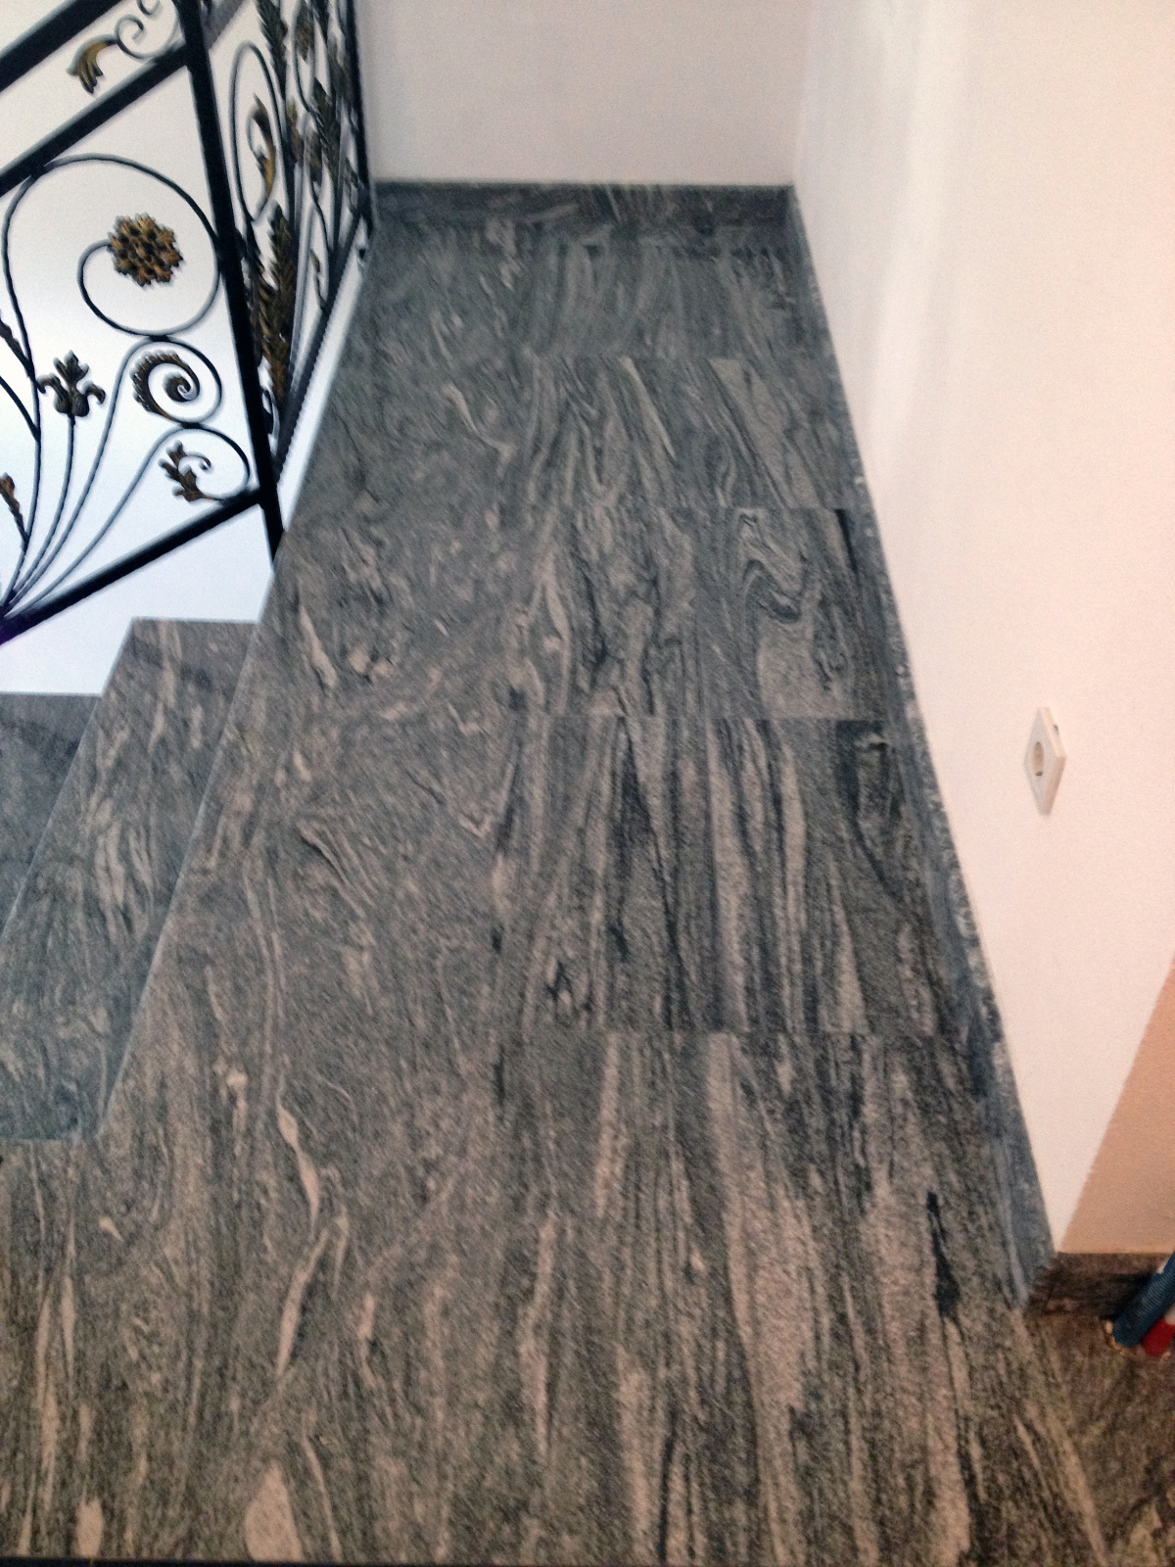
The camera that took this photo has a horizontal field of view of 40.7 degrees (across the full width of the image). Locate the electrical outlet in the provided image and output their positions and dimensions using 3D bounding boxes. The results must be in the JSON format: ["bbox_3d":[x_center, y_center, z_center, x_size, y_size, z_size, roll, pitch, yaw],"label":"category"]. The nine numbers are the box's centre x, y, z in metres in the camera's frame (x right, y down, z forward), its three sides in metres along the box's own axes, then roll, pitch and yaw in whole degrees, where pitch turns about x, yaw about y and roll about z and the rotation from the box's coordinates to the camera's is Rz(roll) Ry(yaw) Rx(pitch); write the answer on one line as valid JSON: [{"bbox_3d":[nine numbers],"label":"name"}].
[{"bbox_3d":[0.482,-0.023,1.669,0.011,0.081,0.081,1,40,0],"label":"electrical outlet"}]

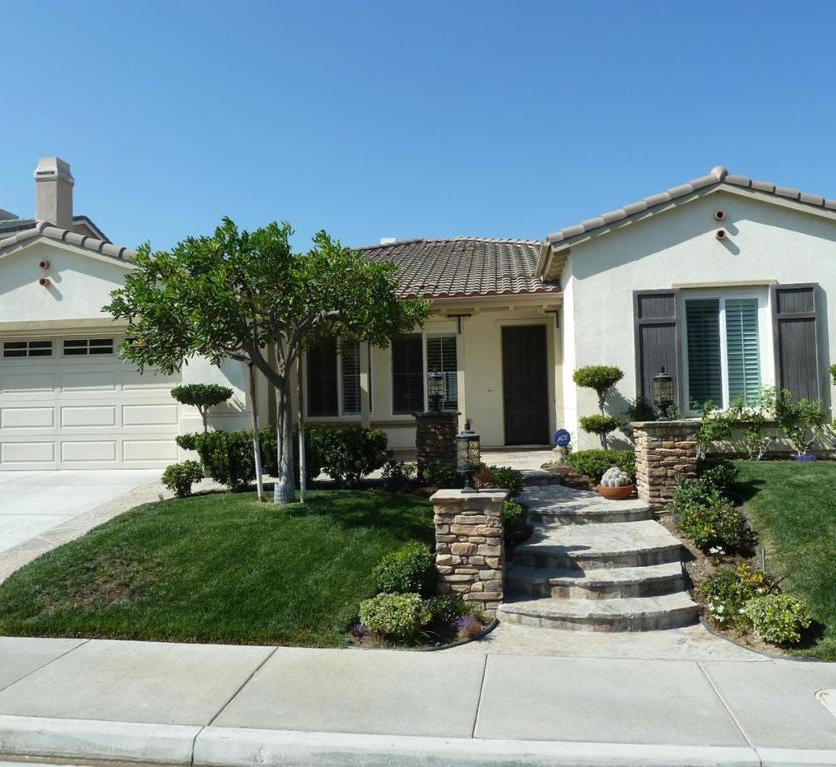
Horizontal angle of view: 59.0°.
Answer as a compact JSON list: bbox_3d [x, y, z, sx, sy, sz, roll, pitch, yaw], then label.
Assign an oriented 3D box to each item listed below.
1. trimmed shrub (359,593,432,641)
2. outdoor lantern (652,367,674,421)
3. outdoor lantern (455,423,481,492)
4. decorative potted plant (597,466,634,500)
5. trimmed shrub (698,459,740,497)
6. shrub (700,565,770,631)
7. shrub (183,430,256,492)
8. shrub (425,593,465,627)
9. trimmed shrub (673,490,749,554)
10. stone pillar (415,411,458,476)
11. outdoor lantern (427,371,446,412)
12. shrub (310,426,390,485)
[{"bbox_3d":[-0.174,1.753,5.650,0.558,0.308,0.500,-2,-2,8],"label":"trimmed shrub"},{"bbox_3d":[2.949,0.127,8.933,0.280,0.652,0.280,-1,-2,4],"label":"outdoor lantern"},{"bbox_3d":[0.436,0.626,6.376,0.215,0.613,0.215,-2,-2,8],"label":"outdoor lantern"},{"bbox_3d":[2.485,1.258,9.300,0.478,0.428,0.460,-2,-2,8],"label":"decorative potted plant"},{"bbox_3d":[3.603,1.132,8.836,0.480,0.469,0.500,-2,-2,8],"label":"trimmed shrub"},{"bbox_3d":[2.439,1.606,5.687,0.543,0.424,0.580,-2,-2,8],"label":"shrub"},{"bbox_3d":[-2.725,1.076,10.200,1.049,0.856,0.950,-2,-2,8],"label":"shrub"},{"bbox_3d":[0.202,1.832,5.980,0.364,0.283,0.400,-2,-2,8],"label":"shrub"},{"bbox_3d":[2.790,1.326,7.050,0.725,0.610,0.700,-2,-2,8],"label":"trimmed shrub"},{"bbox_3d":[0.305,0.901,10.222,0.615,0.998,0.620,-2,-2,8],"label":"stone pillar"},{"bbox_3d":[0.260,0.097,10.195,0.215,0.608,0.215,-2,-2,8],"label":"outdoor lantern"},{"bbox_3d":[-0.943,1.041,10.400,1.111,0.872,0.950,-2,-2,8],"label":"shrub"}]

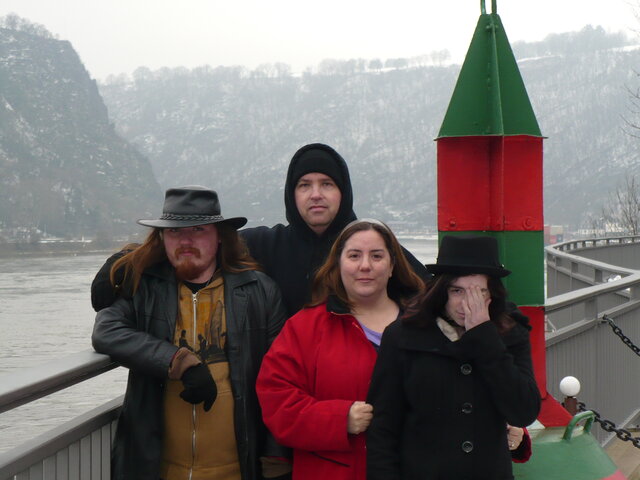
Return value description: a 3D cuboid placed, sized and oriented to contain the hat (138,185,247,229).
[{"bbox_3d":[-0.353,-0.093,4.500,0.298,0.120,0.330,-2,5,3],"label":"hat"}]

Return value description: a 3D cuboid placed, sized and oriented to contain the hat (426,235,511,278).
[{"bbox_3d":[0.403,0.045,4.420,0.228,0.115,0.265,5,3,5],"label":"hat"}]

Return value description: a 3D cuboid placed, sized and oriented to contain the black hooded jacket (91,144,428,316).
[{"bbox_3d":[-0.139,0.147,4.750,1.060,0.820,0.420,0,1,0],"label":"black hooded jacket"}]

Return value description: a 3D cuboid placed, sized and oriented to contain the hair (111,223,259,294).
[{"bbox_3d":[-0.376,0.040,4.520,0.410,0.225,0.250,0,1,2],"label":"hair"}]

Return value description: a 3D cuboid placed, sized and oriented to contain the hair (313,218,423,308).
[{"bbox_3d":[0.131,0.068,4.500,0.315,0.260,0.240,0,1,2],"label":"hair"}]

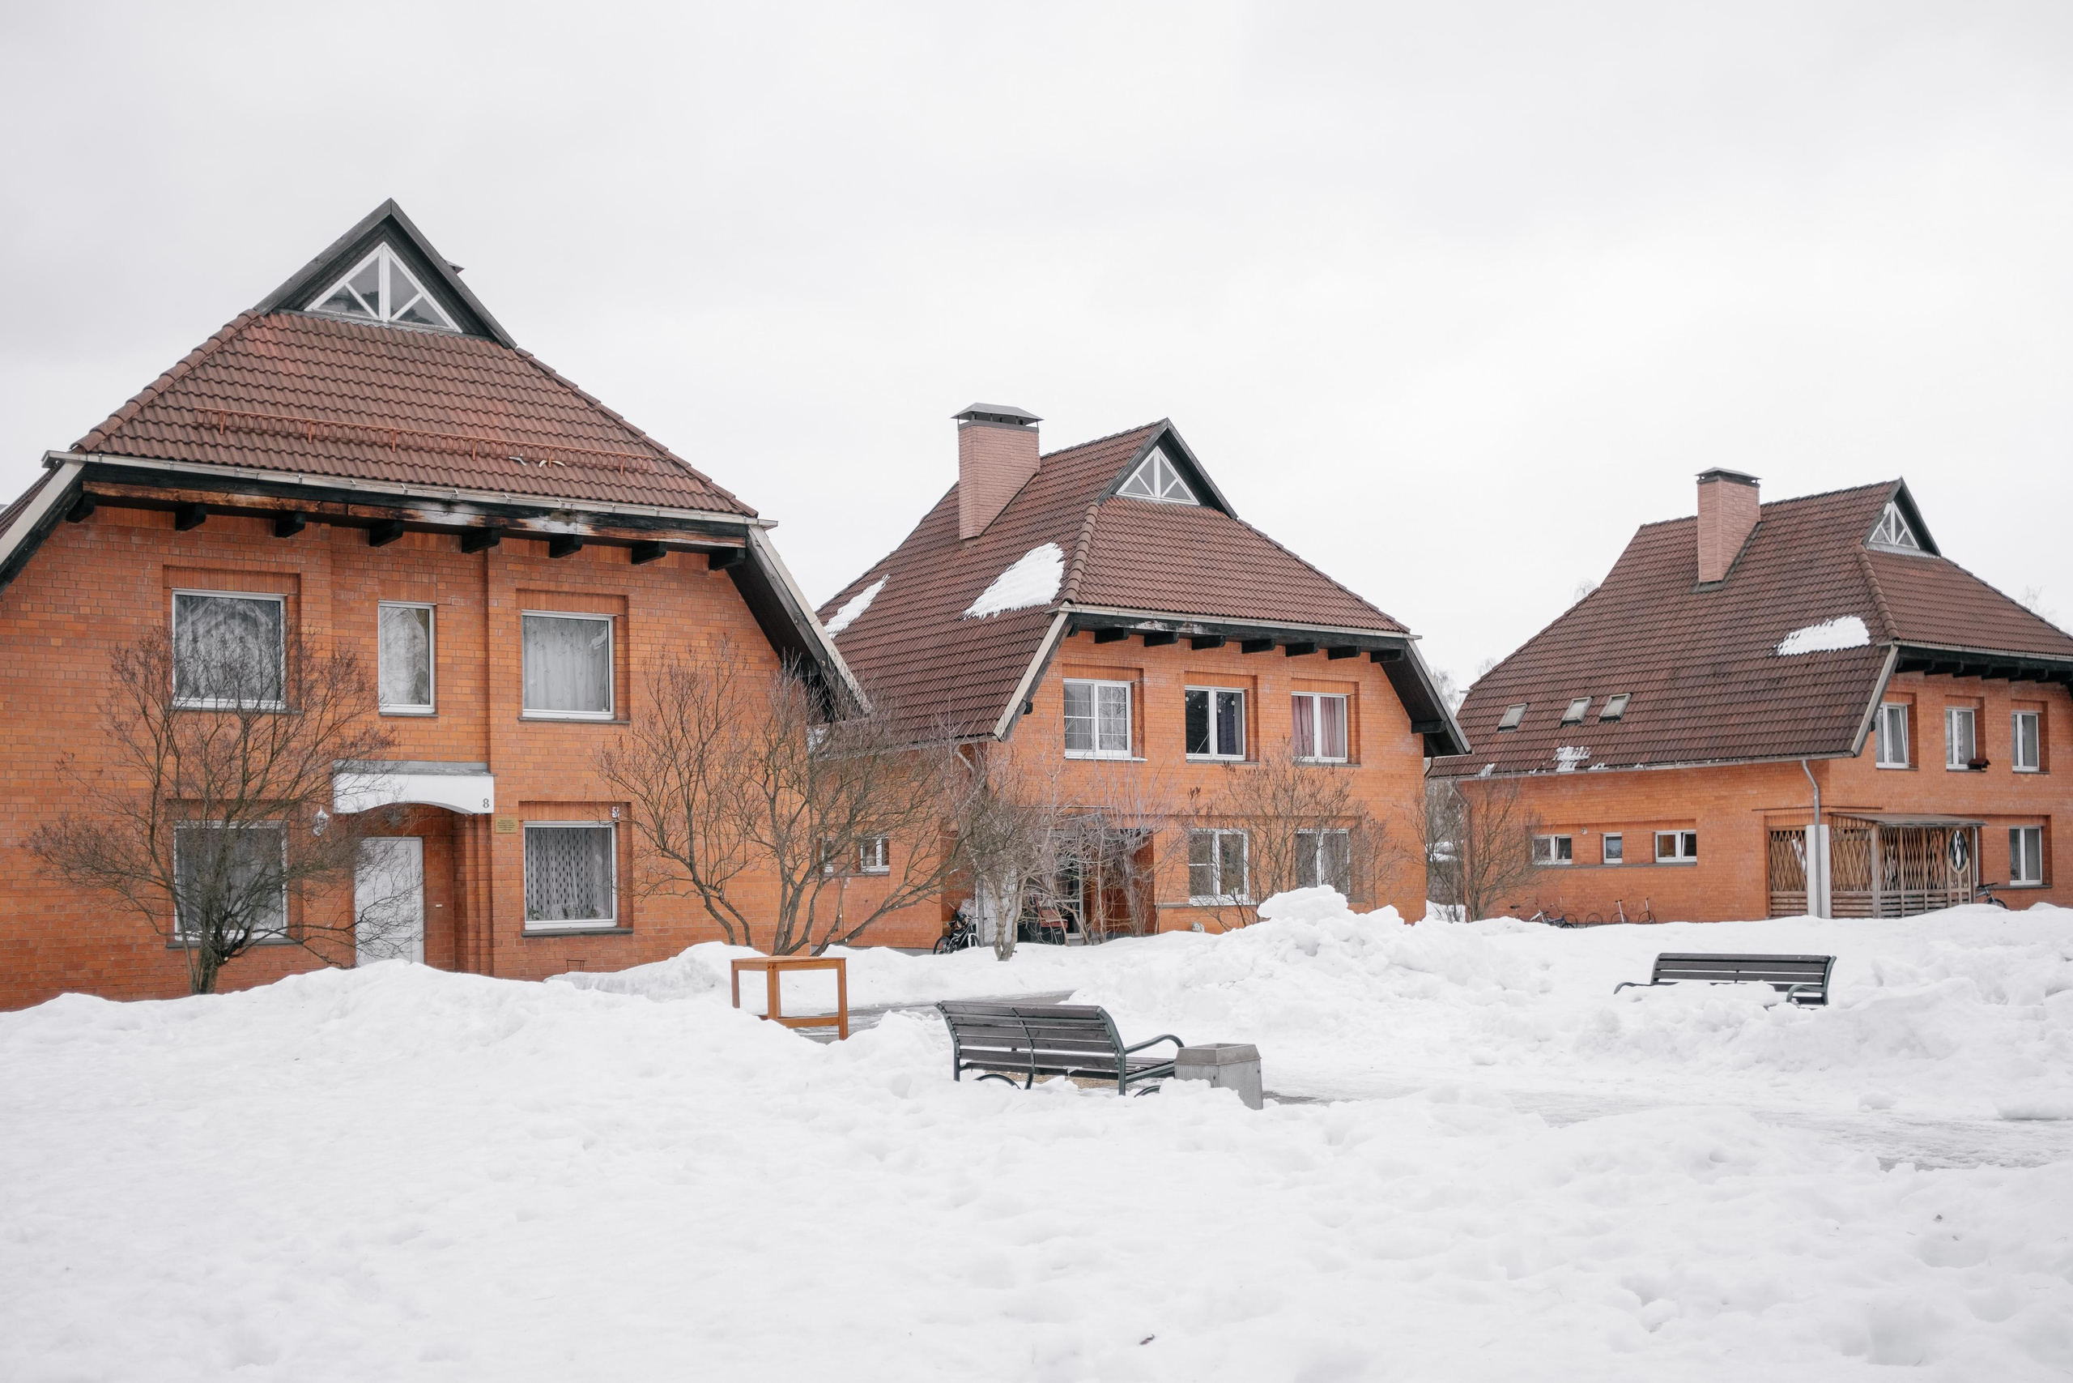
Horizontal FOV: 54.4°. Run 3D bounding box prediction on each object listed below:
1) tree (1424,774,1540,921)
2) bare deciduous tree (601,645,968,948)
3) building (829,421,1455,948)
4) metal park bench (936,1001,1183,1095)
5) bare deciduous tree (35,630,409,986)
[{"bbox_3d":[10.050,3.600,45.500,2.600,3.500,2.500,-2,-3,12],"label":"tree"},{"bbox_3d":[-3.450,1.500,26.800,4.800,4.500,4.400,-1,-3,-7],"label":"bare deciduous tree"},{"bbox_3d":[0.610,-0.330,45.600,12.500,11.900,13.200,1,-4,-36],"label":"building"},{"bbox_3d":[0.150,2.630,14.600,0.770,0.830,1.880,2,-4,-41],"label":"metal park bench"},{"bbox_3d":[-9.360,1.450,23.000,4.250,4.450,4.000,0,-3,-22],"label":"bare deciduous tree"}]

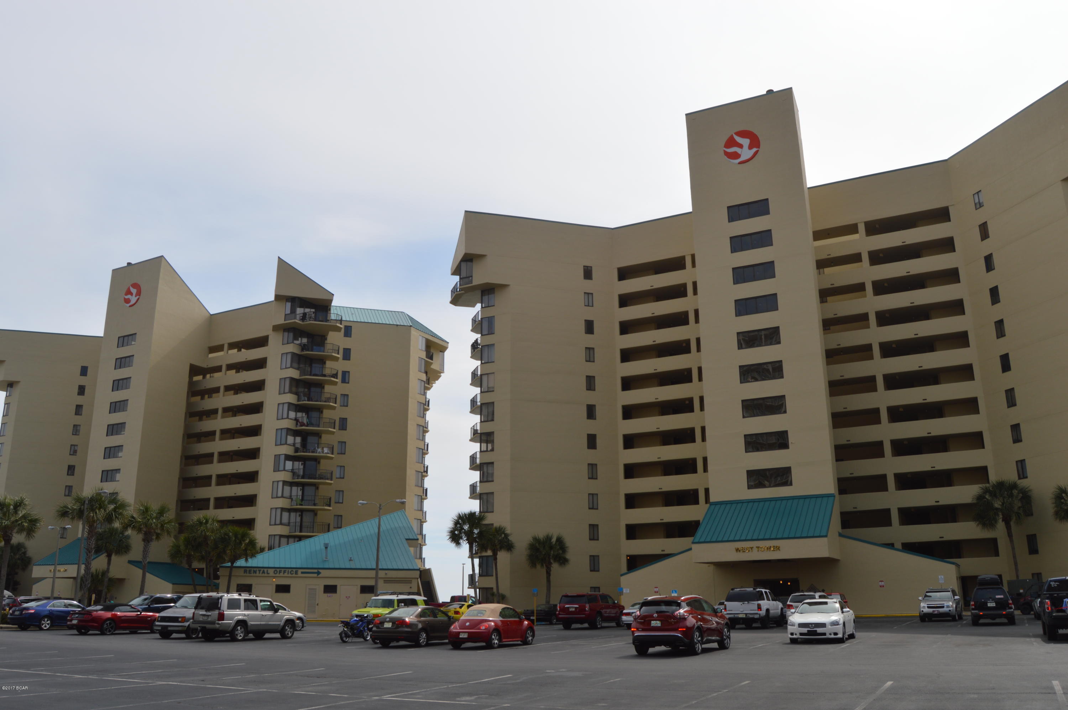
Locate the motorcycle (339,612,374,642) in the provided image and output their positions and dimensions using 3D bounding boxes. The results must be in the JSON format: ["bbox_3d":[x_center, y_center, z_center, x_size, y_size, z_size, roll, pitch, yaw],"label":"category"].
[{"bbox_3d":[-6.981,10.744,32.842,0.720,1.130,2.030,-9,-18,26],"label":"motorcycle"}]

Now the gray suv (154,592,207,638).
[{"bbox_3d":[-14.381,11.451,36.454,1.965,1.870,4.490,-8,-18,24],"label":"gray suv"}]

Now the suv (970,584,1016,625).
[{"bbox_3d":[21.998,12.042,39.986,1.820,1.800,4.640,-9,-18,26],"label":"suv"}]

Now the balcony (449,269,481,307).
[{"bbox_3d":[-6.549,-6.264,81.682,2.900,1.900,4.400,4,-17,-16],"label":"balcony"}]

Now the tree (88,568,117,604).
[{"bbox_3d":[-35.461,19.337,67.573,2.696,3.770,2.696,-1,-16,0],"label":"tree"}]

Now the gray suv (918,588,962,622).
[{"bbox_3d":[21.536,13.194,43.939,1.815,1.750,4.796,-10,-19,30],"label":"gray suv"}]

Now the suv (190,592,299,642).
[{"bbox_3d":[-11.413,10.551,33.433,1.880,1.820,4.720,-8,-18,25],"label":"suv"}]

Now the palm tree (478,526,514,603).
[{"bbox_3d":[-2.774,16.173,62.000,2.800,6.800,2.800,-1,-16,0],"label":"palm tree"}]

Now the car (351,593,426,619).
[{"bbox_3d":[-7.036,12.746,40.779,1.905,1.830,4.670,-9,-18,25],"label":"car"}]

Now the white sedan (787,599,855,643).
[{"bbox_3d":[10.480,9.618,30.104,1.860,1.468,4.840,-9,-18,26],"label":"white sedan"}]

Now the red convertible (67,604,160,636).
[{"bbox_3d":[-20.214,12.946,40.640,1.915,1.390,4.780,-9,-18,25],"label":"red convertible"}]

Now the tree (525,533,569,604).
[{"bbox_3d":[0.971,16.638,62.317,3.212,6.330,3.212,-1,-16,0],"label":"tree"}]

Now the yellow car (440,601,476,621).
[{"bbox_3d":[-3.953,15.471,49.488,1.860,1.350,4.650,-8,-18,25],"label":"yellow car"}]

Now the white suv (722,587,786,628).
[{"bbox_3d":[11.321,12.913,42.436,2.000,1.950,5.100,-9,-18,27],"label":"white suv"}]

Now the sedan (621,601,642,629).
[{"bbox_3d":[6.207,13.281,42.449,1.830,1.430,4.850,-9,-18,26],"label":"sedan"}]

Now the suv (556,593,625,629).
[{"bbox_3d":[3.280,14.407,46.739,2.045,1.890,5.700,-9,-18,26],"label":"suv"}]

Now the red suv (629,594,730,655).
[{"bbox_3d":[4.649,8.254,25.604,1.915,1.710,4.890,-9,-18,28],"label":"red suv"}]

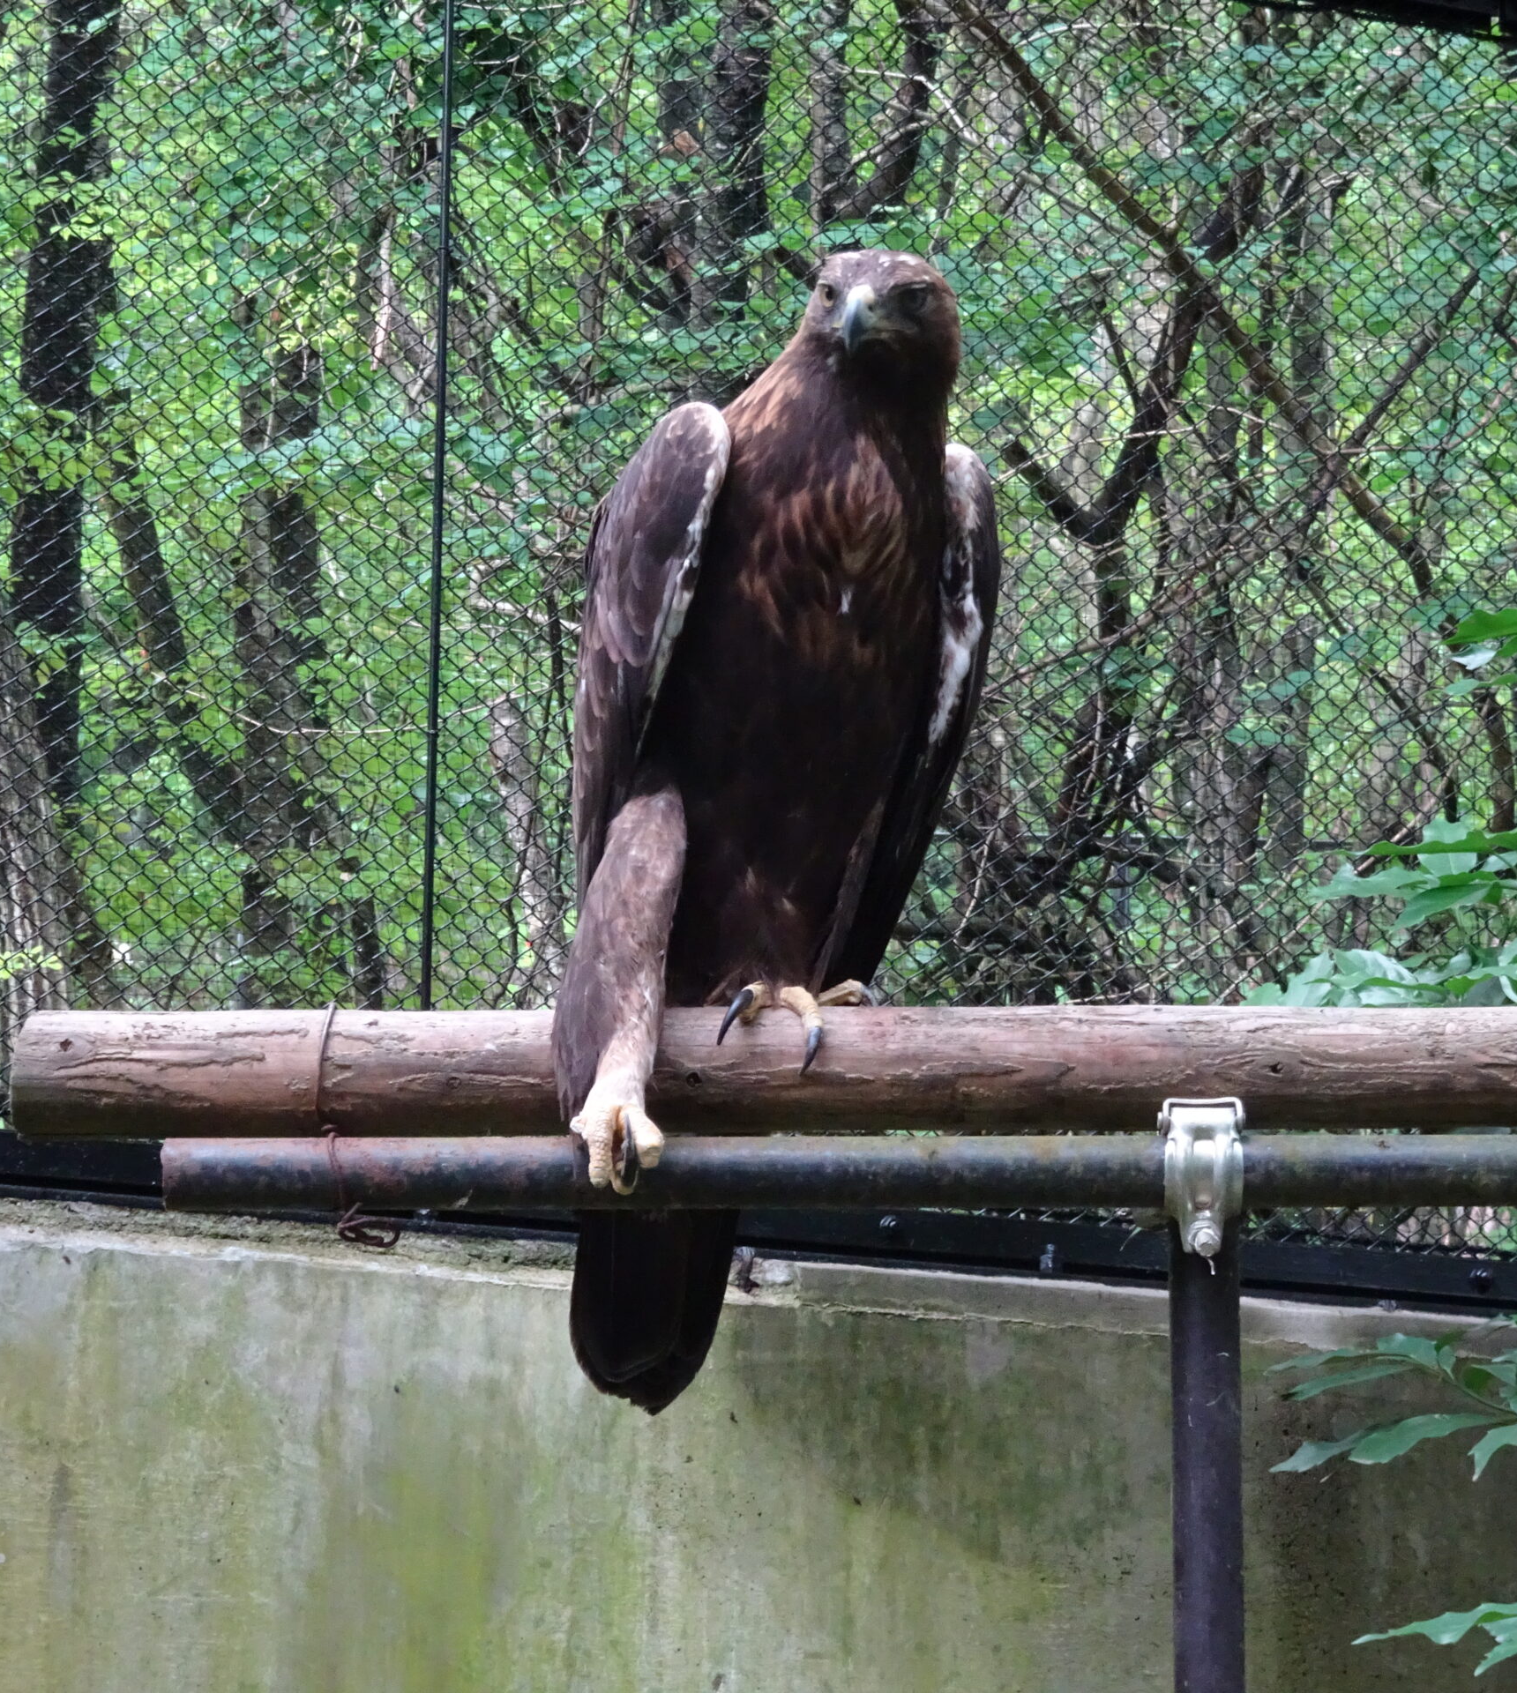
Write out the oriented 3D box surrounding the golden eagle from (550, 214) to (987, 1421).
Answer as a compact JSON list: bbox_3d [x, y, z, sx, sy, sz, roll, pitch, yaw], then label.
[{"bbox_3d":[0.009,-0.024,4.572,0.310,0.790,0.320,5,-17,-14],"label":"golden eagle"}]

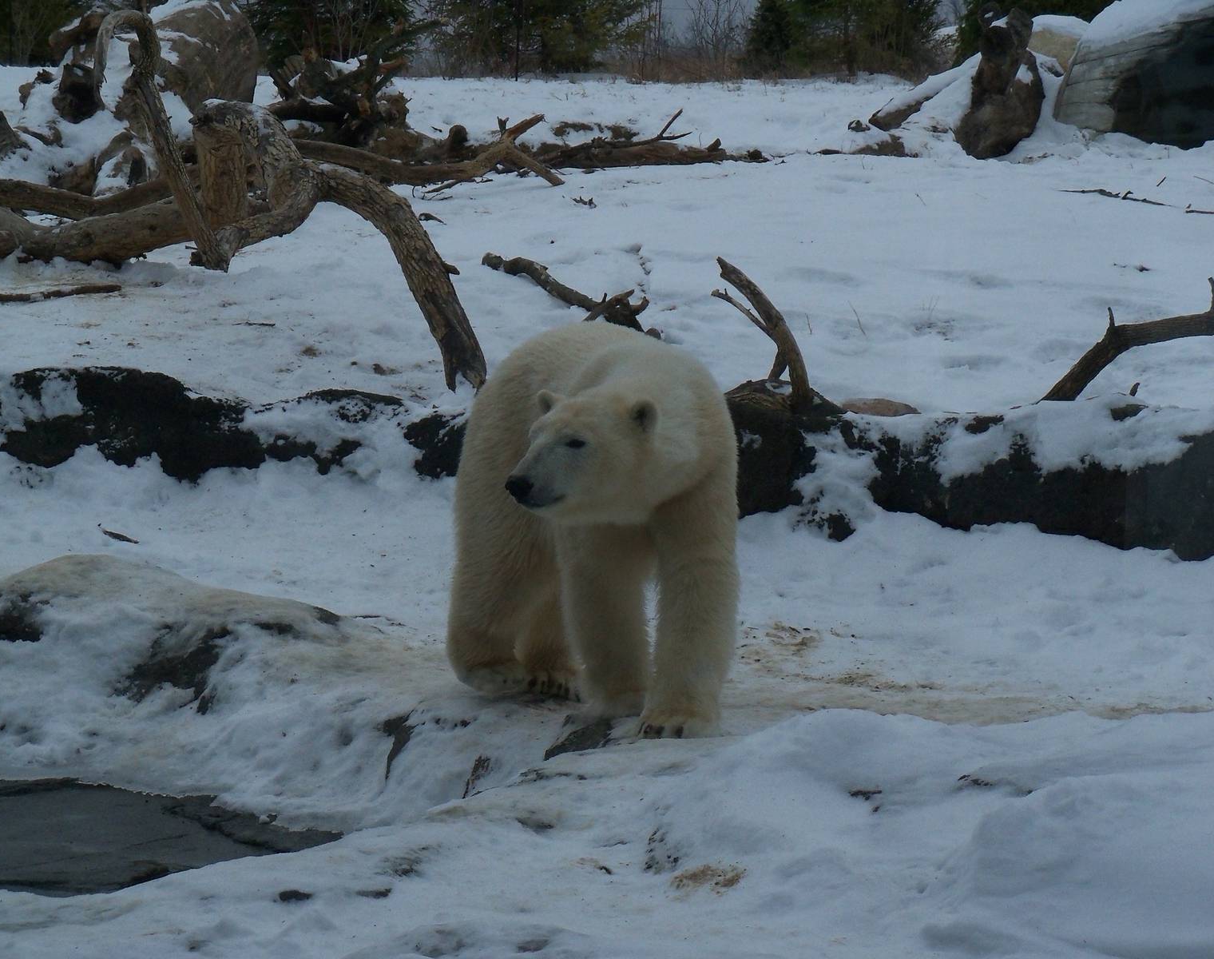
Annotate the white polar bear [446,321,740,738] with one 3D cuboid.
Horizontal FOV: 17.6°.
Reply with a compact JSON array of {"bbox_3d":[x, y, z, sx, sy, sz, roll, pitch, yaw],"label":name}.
[{"bbox_3d":[-0.074,0.097,11.400,0.690,1.110,1.650,-2,8,-16],"label":"white polar bear"}]

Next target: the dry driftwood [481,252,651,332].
[{"bbox_3d":[-0.221,-0.941,19.500,0.420,0.280,1.600,-3,8,-23],"label":"dry driftwood"}]

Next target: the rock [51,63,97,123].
[{"bbox_3d":[-3.667,-2.663,27.000,0.310,0.420,0.310,0,8,0],"label":"rock"}]

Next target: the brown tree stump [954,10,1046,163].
[{"bbox_3d":[3.037,-3.077,30.300,0.680,1.150,0.620,0,8,0],"label":"brown tree stump"}]

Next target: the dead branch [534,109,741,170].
[{"bbox_3d":[0.209,-2.517,29.000,1.460,0.440,0.450,0,8,0],"label":"dead branch"}]

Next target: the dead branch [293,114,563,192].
[{"bbox_3d":[-1.251,-2.310,27.700,1.950,0.500,0.700,0,8,0],"label":"dead branch"}]

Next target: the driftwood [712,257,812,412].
[{"bbox_3d":[0.613,-0.578,15.500,0.370,0.600,0.300,0,8,0],"label":"driftwood"}]

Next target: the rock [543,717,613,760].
[{"bbox_3d":[-0.077,0.720,10.900,0.190,0.110,0.140,0,8,0],"label":"rock"}]

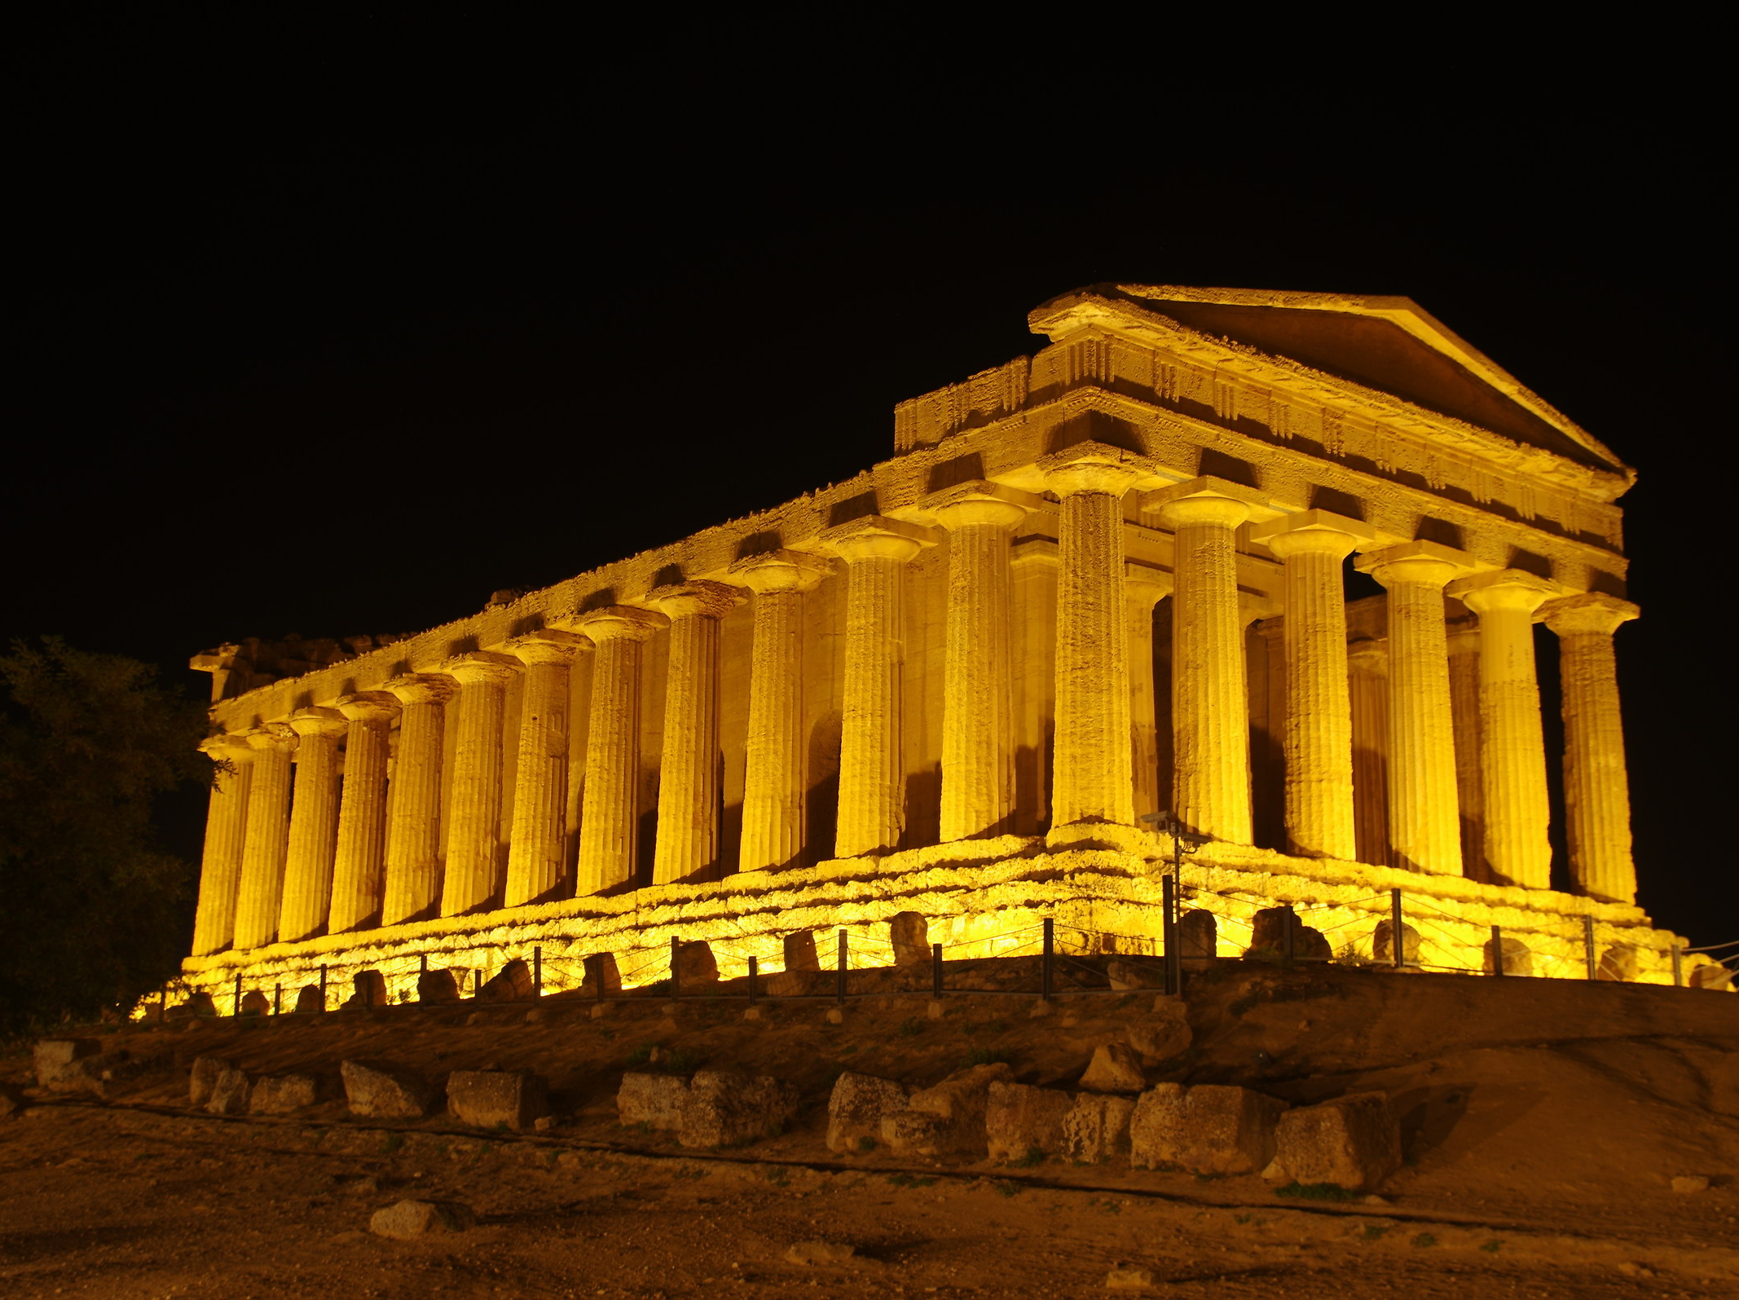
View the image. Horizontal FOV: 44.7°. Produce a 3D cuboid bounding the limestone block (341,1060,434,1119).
[{"bbox_3d":[-6.725,6.154,29.600,1.143,0.780,0.629,-2,-14,12],"label":"limestone block"}]

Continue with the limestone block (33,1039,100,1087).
[{"bbox_3d":[-14.712,7.563,38.800,0.842,0.858,0.758,-1,-13,9],"label":"limestone block"}]

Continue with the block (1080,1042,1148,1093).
[{"bbox_3d":[2.379,4.068,20.600,0.568,0.471,0.426,-6,-15,26],"label":"block"}]

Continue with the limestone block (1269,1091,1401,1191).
[{"bbox_3d":[3.820,4.031,17.400,0.715,0.800,0.794,13,-18,-41],"label":"limestone block"}]

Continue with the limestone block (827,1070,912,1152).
[{"bbox_3d":[-0.001,4.493,20.600,0.670,0.760,0.536,5,-14,-17],"label":"limestone block"}]

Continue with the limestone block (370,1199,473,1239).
[{"bbox_3d":[-3.316,4.212,15.700,0.631,0.264,0.473,-2,-14,13],"label":"limestone block"}]

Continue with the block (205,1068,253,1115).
[{"bbox_3d":[-9.991,6.884,33.000,0.518,0.743,0.415,-1,-13,8],"label":"block"}]

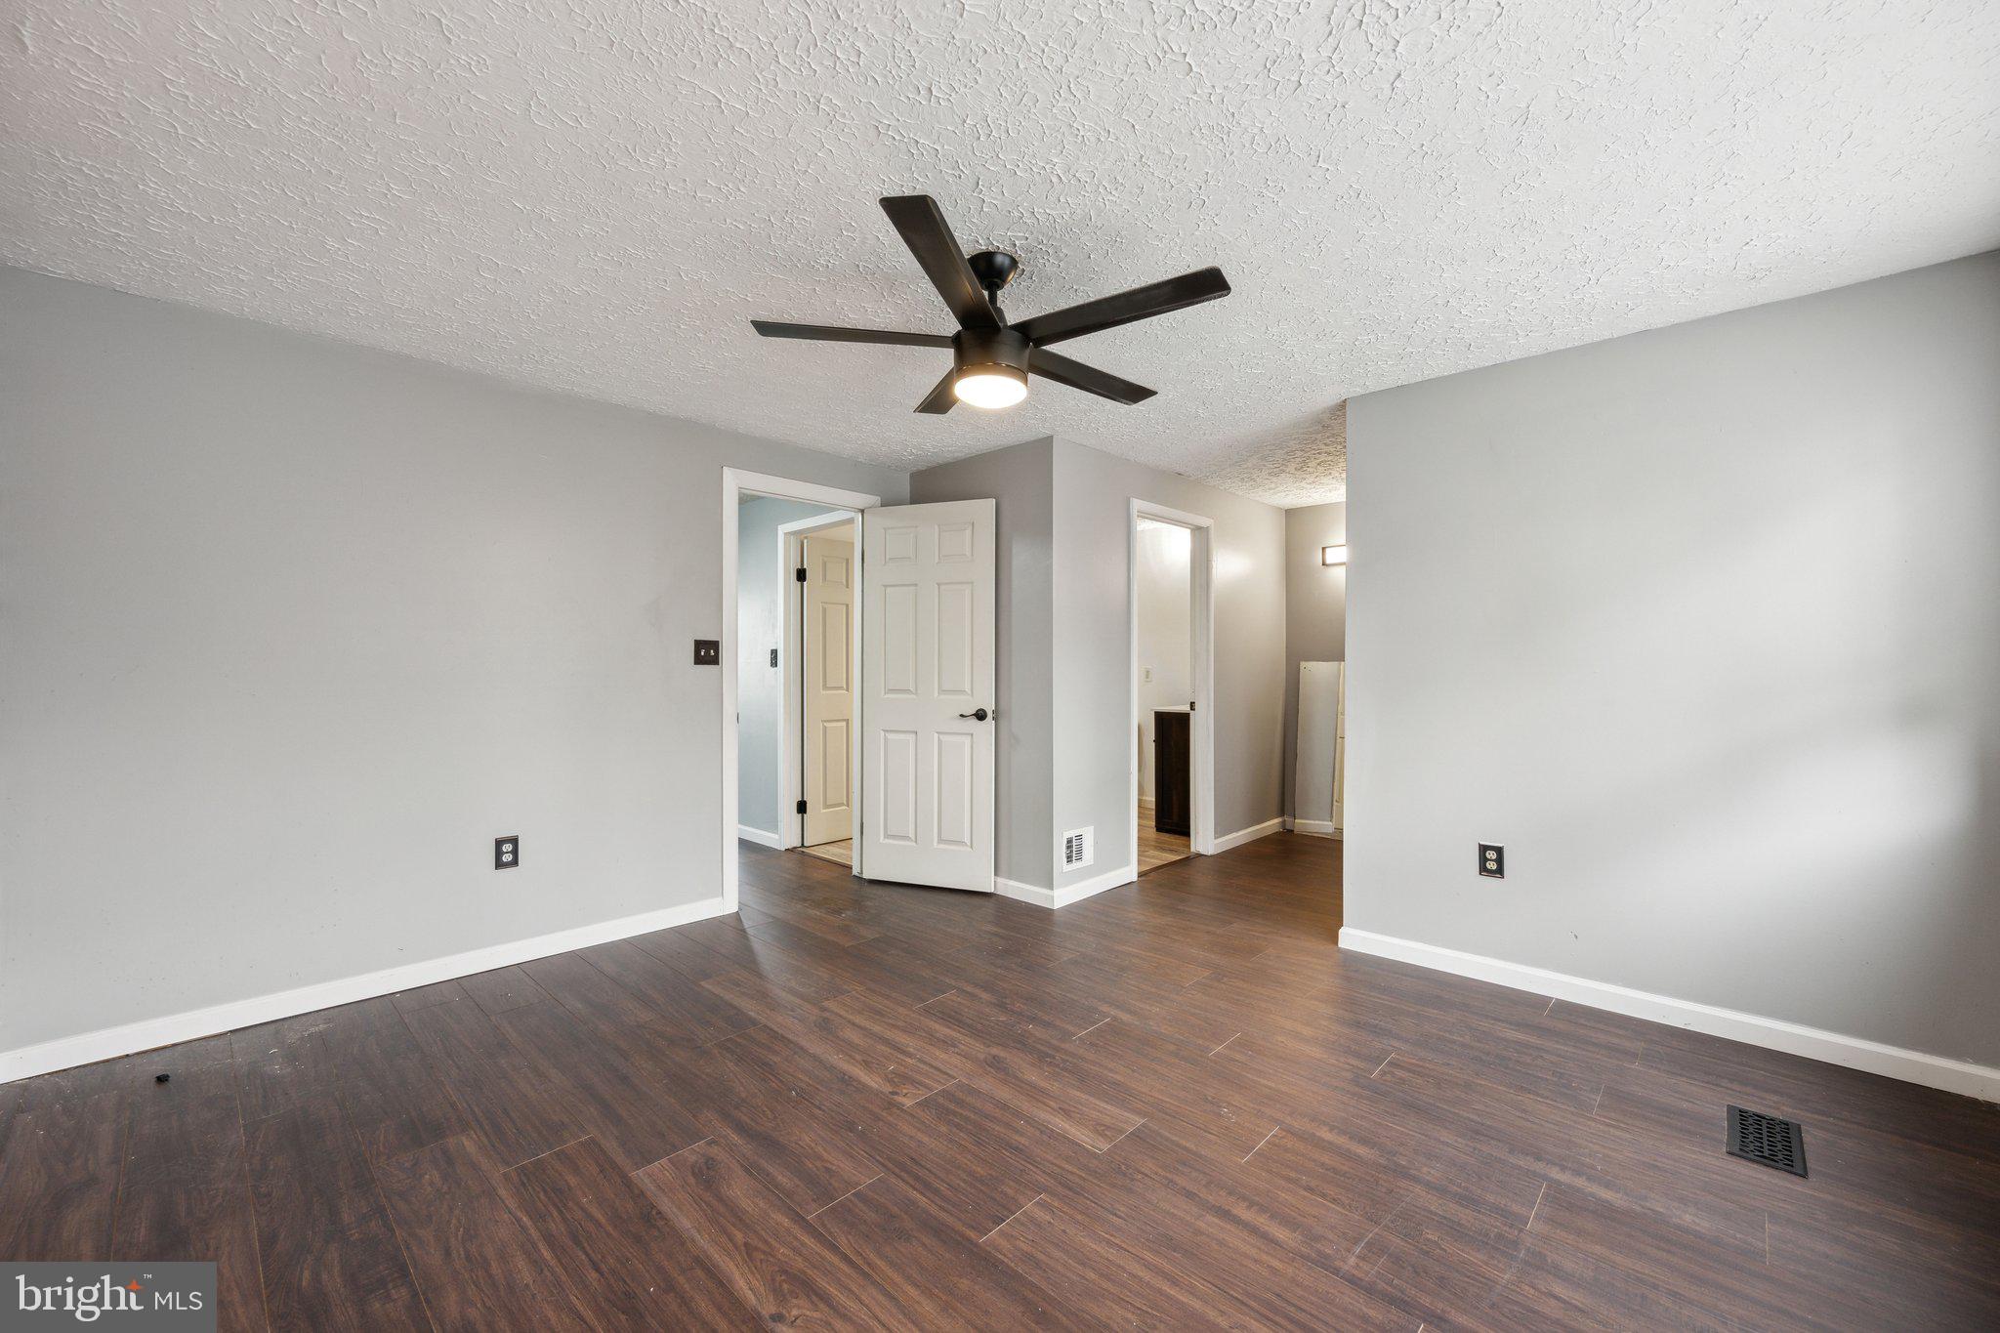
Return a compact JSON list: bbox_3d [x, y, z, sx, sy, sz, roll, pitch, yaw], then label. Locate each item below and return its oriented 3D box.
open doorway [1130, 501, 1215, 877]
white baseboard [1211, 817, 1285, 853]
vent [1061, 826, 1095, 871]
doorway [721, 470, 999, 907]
[{"bbox_3d":[0.977,0.132,4.563,0.131,2.078,0.921,0,0,44],"label":"open doorway"},{"bbox_3d":[1.674,1.127,5.210,0.019,0.086,0.973,0,0,44],"label":"white baseboard"},{"bbox_3d":[0.394,0.909,3.878,0.020,0.195,0.243,0,0,44],"label":"vent"},{"bbox_3d":[-0.697,0.114,3.886,0.825,2.115,1.133,0,0,44],"label":"doorway"}]

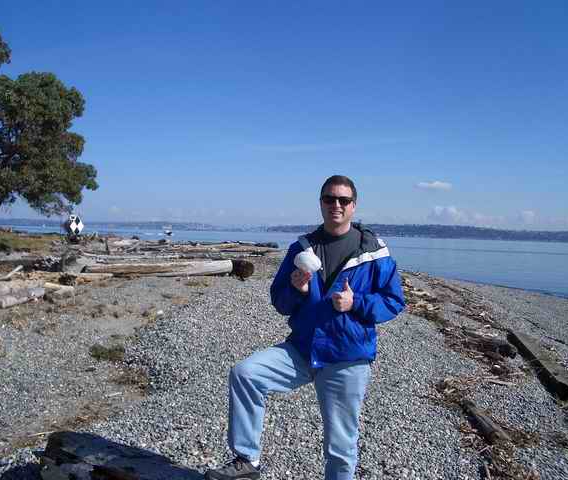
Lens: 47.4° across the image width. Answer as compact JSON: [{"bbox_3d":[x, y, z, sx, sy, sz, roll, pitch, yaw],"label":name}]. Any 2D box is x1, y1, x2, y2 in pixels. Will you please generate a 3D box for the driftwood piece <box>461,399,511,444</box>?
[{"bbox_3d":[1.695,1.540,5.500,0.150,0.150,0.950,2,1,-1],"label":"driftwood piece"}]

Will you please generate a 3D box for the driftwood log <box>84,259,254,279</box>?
[{"bbox_3d":[-3.660,0.910,20.700,5.400,0.560,0.560,2,1,-2],"label":"driftwood log"}]

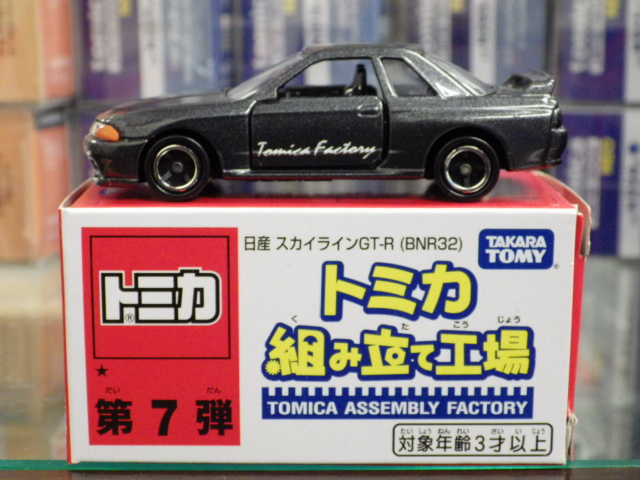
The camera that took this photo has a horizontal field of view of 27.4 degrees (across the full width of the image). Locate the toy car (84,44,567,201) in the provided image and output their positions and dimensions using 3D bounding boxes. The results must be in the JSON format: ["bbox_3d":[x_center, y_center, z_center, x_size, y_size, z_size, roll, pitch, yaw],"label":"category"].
[{"bbox_3d":[0.001,-0.020,0.216,0.077,0.023,0.030,0,12,0],"label":"toy car"}]

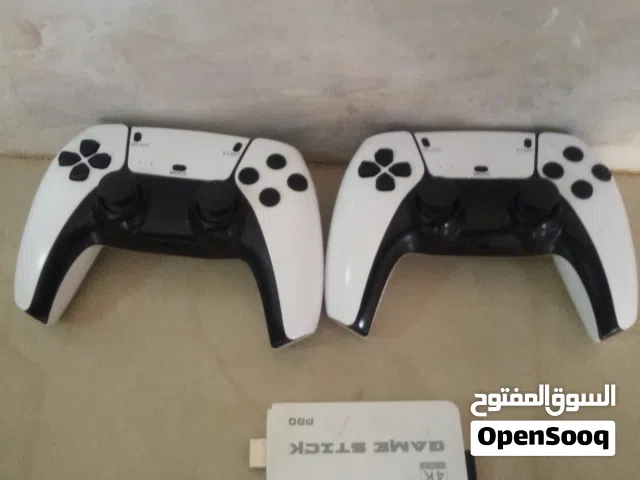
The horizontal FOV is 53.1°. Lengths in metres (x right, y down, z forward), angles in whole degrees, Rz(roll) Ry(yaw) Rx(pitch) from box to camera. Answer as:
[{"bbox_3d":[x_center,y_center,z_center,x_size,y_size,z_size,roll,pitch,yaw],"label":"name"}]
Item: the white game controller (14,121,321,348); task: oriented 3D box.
[{"bbox_3d":[-0.074,-0.008,0.327,0.157,0.062,0.105,6,61,3],"label":"white game controller"}]

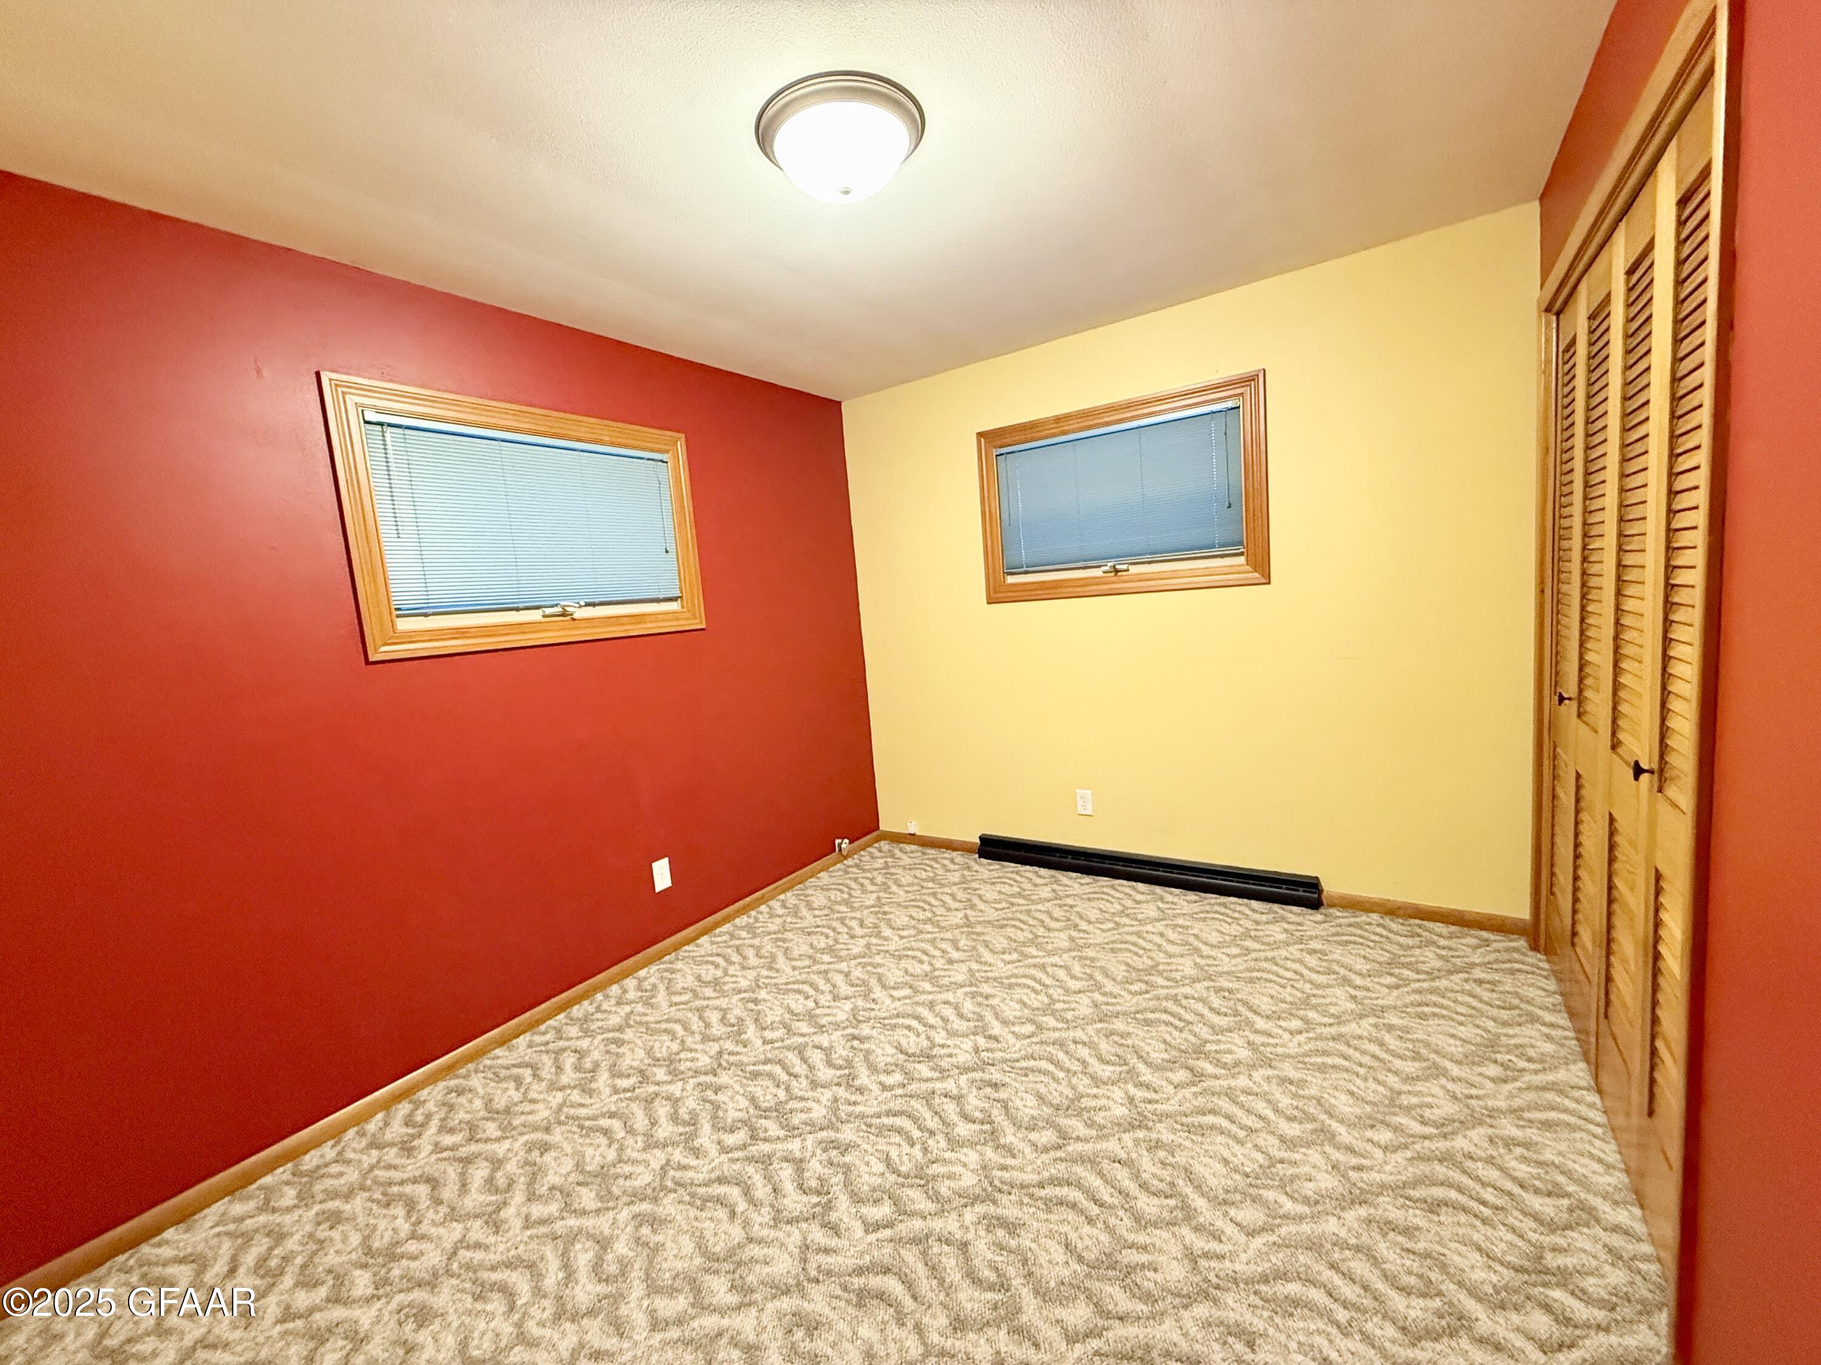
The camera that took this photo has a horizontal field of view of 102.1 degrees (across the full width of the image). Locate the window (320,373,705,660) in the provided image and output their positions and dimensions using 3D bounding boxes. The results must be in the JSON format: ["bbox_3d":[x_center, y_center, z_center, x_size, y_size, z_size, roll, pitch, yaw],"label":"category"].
[{"bbox_3d":[-1.216,-0.526,2.518,0.054,0.780,1.208,0,8,34],"label":"window"}]

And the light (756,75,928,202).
[{"bbox_3d":[-0.148,-1.153,1.633,0.375,0.137,0.375,-5,7,1],"label":"light"}]

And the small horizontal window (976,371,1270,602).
[{"bbox_3d":[0.850,-0.765,3.114,1.208,0.790,0.072,0,8,34],"label":"small horizontal window"}]

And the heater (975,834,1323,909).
[{"bbox_3d":[0.958,0.823,3.265,1.490,0.116,0.064,0,8,34],"label":"heater"}]

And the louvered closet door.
[{"bbox_3d":[1.576,-0.017,1.653,0.057,2.016,1.501,0,8,34],"label":"louvered closet door"}]

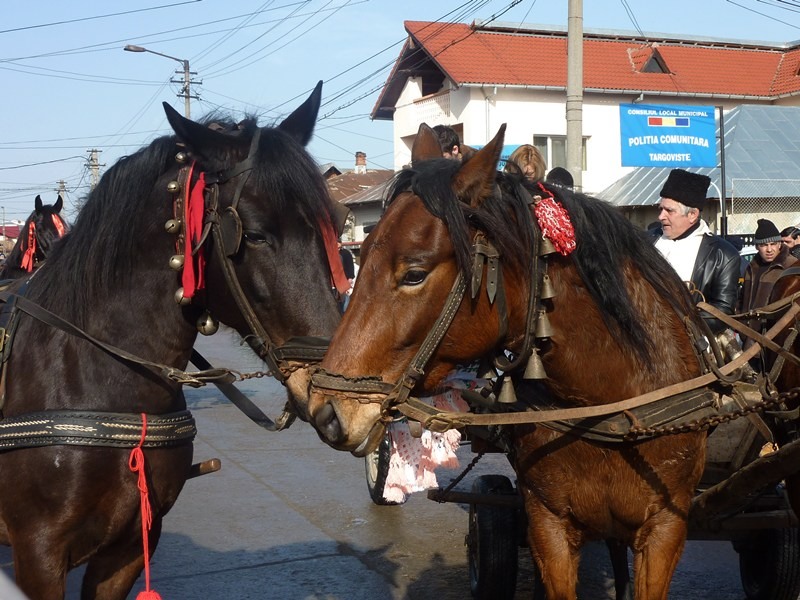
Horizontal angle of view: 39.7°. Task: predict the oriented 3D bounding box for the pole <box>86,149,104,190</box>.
[{"bbox_3d":[-20.379,-5.964,74.707,1.300,8.300,0.400,-2,3,-20],"label":"pole"}]

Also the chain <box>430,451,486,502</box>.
[{"bbox_3d":[0.245,0.740,4.650,0.220,0.210,0.070,-2,3,-6],"label":"chain"}]

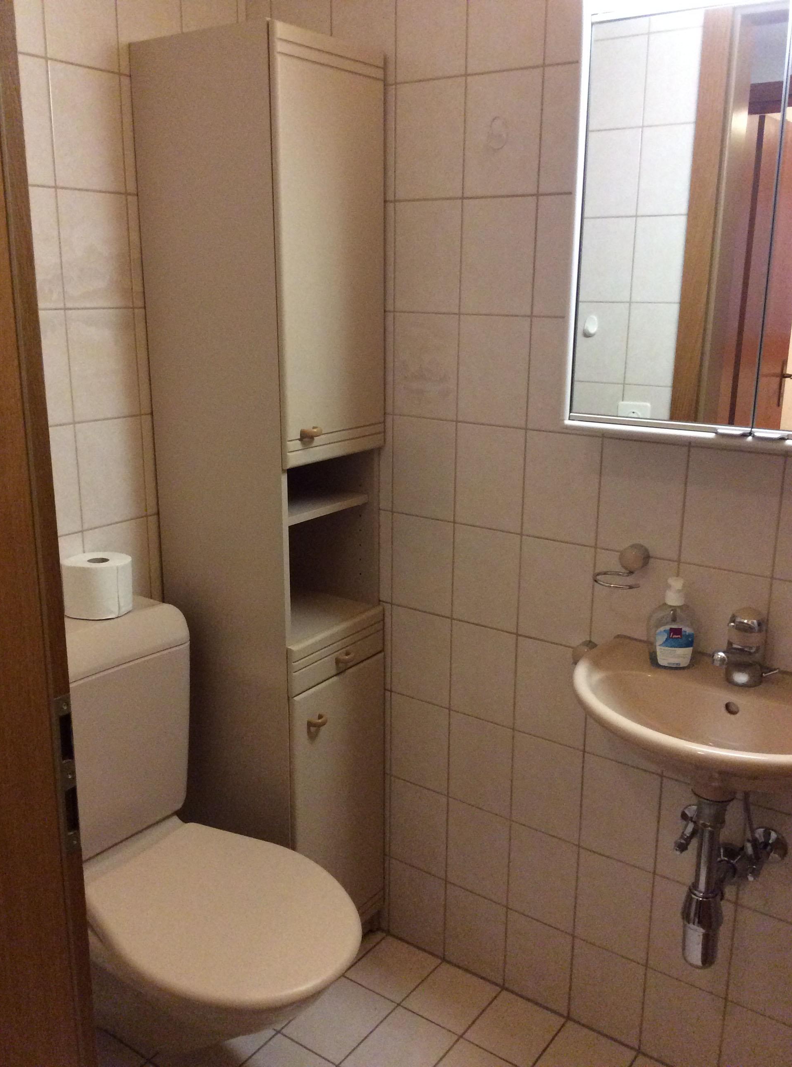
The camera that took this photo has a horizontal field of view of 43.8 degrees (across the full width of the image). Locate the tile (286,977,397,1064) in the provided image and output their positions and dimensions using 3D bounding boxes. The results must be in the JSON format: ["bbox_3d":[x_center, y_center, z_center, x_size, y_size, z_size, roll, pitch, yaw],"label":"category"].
[{"bbox_3d":[-0.114,0.993,2.011,0.149,0.010,0.201,11,18,34],"label":"tile"}]

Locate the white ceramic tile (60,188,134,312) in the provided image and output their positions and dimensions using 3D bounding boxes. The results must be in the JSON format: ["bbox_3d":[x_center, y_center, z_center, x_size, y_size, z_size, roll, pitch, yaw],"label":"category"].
[{"bbox_3d":[-0.540,-0.508,1.770,0.011,0.199,0.151,11,18,35],"label":"white ceramic tile"}]

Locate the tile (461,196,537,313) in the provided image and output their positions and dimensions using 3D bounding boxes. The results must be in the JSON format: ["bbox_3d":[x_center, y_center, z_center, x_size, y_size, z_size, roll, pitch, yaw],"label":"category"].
[{"bbox_3d":[0.184,-0.496,1.764,0.150,0.199,0.010,11,18,34],"label":"tile"}]

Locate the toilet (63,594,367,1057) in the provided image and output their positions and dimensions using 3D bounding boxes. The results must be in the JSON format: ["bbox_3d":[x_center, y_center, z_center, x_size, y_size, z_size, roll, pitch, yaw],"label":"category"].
[{"bbox_3d":[-0.358,0.609,1.738,0.678,0.800,0.390,11,18,34],"label":"toilet"}]

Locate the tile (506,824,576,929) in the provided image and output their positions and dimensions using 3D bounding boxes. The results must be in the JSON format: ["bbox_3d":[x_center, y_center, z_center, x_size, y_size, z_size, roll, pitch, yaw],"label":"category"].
[{"bbox_3d":[0.296,0.690,1.977,0.148,0.197,0.009,11,18,35],"label":"tile"}]

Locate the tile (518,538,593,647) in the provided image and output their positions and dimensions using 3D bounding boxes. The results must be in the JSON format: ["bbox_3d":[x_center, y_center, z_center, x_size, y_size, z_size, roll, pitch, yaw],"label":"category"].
[{"bbox_3d":[0.301,0.110,1.825,0.149,0.198,0.010,11,18,34],"label":"tile"}]

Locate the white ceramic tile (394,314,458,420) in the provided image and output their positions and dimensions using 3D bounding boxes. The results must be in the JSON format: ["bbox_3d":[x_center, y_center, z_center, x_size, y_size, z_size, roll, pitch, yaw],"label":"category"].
[{"bbox_3d":[0.059,-0.324,1.892,0.149,0.198,0.010,11,18,34],"label":"white ceramic tile"}]

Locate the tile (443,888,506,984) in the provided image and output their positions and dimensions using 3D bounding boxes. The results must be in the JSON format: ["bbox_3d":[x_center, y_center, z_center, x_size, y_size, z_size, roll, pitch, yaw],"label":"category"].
[{"bbox_3d":[0.172,0.858,2.114,0.148,0.197,0.009,11,18,35],"label":"tile"}]

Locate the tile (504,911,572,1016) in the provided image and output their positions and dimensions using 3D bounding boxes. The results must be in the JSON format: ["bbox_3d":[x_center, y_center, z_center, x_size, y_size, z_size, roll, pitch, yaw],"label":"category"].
[{"bbox_3d":[0.296,0.886,2.041,0.150,0.197,0.010,11,18,34],"label":"tile"}]

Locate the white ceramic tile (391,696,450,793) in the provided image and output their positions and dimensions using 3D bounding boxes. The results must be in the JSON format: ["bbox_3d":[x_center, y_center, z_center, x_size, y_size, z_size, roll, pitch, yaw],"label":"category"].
[{"bbox_3d":[0.053,0.455,2.128,0.151,0.199,0.011,11,18,35],"label":"white ceramic tile"}]

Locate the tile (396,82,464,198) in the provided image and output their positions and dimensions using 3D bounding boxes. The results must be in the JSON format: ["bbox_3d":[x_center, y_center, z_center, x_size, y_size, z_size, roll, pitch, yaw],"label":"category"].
[{"bbox_3d":[0.063,-0.712,1.786,0.148,0.197,0.009,11,18,35],"label":"tile"}]

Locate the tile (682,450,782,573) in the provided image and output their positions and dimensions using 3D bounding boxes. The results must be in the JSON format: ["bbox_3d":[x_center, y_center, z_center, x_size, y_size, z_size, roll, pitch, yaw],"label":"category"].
[{"bbox_3d":[0.547,-0.036,1.603,0.149,0.198,0.010,11,18,34],"label":"tile"}]

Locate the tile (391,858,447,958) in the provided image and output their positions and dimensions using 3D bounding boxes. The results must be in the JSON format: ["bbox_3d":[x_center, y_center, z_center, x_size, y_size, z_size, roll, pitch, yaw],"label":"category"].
[{"bbox_3d":[0.050,0.835,2.200,0.148,0.197,0.009,11,18,35],"label":"tile"}]

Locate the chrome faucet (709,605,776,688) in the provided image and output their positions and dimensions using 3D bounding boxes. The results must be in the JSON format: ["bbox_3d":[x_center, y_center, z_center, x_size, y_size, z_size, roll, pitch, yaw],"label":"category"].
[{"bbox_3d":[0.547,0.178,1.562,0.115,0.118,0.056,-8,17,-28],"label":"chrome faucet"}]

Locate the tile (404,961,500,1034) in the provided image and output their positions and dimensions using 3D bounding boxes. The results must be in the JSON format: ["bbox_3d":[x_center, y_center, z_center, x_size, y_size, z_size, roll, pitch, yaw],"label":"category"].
[{"bbox_3d":[0.119,0.982,2.082,0.150,0.010,0.171,11,18,34],"label":"tile"}]

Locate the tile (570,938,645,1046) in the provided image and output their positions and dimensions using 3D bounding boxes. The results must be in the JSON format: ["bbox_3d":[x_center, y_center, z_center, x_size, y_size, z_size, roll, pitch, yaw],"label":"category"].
[{"bbox_3d":[0.419,0.910,1.955,0.150,0.197,0.010,11,18,34],"label":"tile"}]

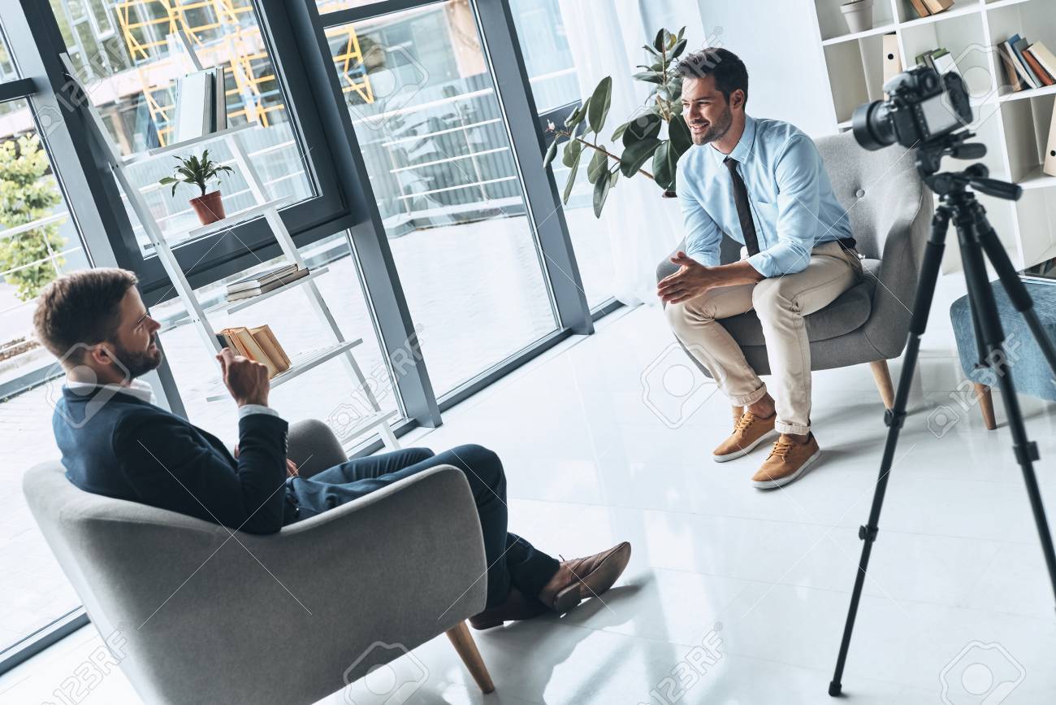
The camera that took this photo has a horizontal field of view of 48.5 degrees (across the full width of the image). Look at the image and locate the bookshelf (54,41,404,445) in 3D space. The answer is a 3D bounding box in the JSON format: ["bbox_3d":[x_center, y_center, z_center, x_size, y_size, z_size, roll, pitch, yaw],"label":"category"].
[{"bbox_3d":[-0.955,-0.228,4.093,0.578,1.827,0.487,-2,20,42],"label":"bookshelf"}]

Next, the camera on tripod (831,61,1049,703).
[{"bbox_3d":[0.862,0.086,2.179,0.718,1.280,0.741,-25,18,-32],"label":"camera on tripod"}]

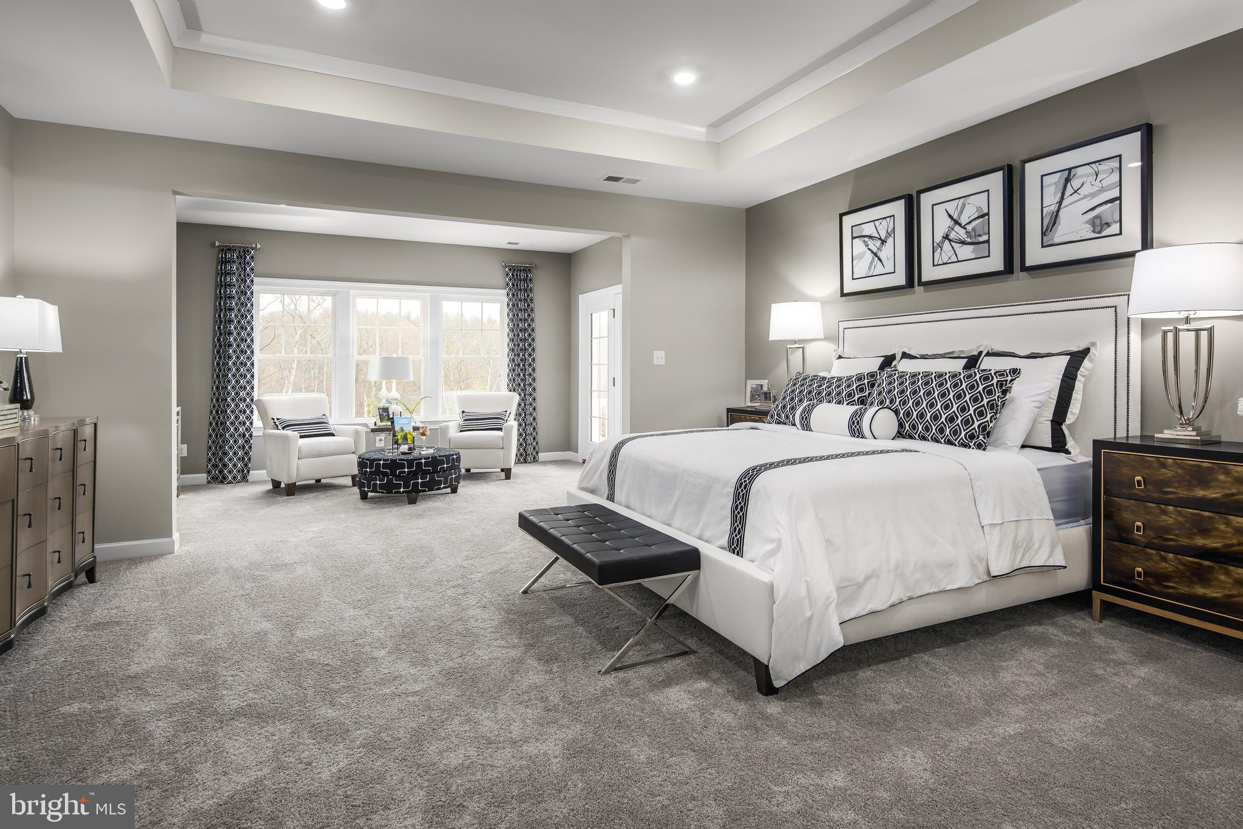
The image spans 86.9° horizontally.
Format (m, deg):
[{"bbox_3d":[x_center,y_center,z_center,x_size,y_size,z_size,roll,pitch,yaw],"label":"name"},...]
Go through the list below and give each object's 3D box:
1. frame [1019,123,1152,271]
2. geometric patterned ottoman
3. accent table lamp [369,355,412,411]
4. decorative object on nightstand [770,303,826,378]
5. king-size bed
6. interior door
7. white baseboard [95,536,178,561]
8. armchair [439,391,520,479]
[{"bbox_3d":[2.454,-1.120,3.502,0.040,0.638,0.638,-1,3,-25],"label":"frame"},{"bbox_3d":[-1.990,0.574,6.200,0.970,0.410,0.970,-1,3,-25],"label":"geometric patterned ottoman"},{"bbox_3d":[-2.492,-0.241,7.196,0.380,0.740,0.380,-1,3,-25],"label":"accent table lamp"},{"bbox_3d":[1.401,-0.455,5.259,0.430,0.900,0.430,-1,3,-25],"label":"decorative object on nightstand"},{"bbox_3d":[1.111,0.165,3.770,2.220,1.570,2.070,-1,3,-25],"label":"king-size bed"},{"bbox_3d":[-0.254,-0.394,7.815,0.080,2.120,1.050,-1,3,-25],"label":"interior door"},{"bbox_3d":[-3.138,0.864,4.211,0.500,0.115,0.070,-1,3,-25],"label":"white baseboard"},{"bbox_3d":[-1.560,0.228,7.500,0.800,0.920,0.810,0,2,-1],"label":"armchair"}]

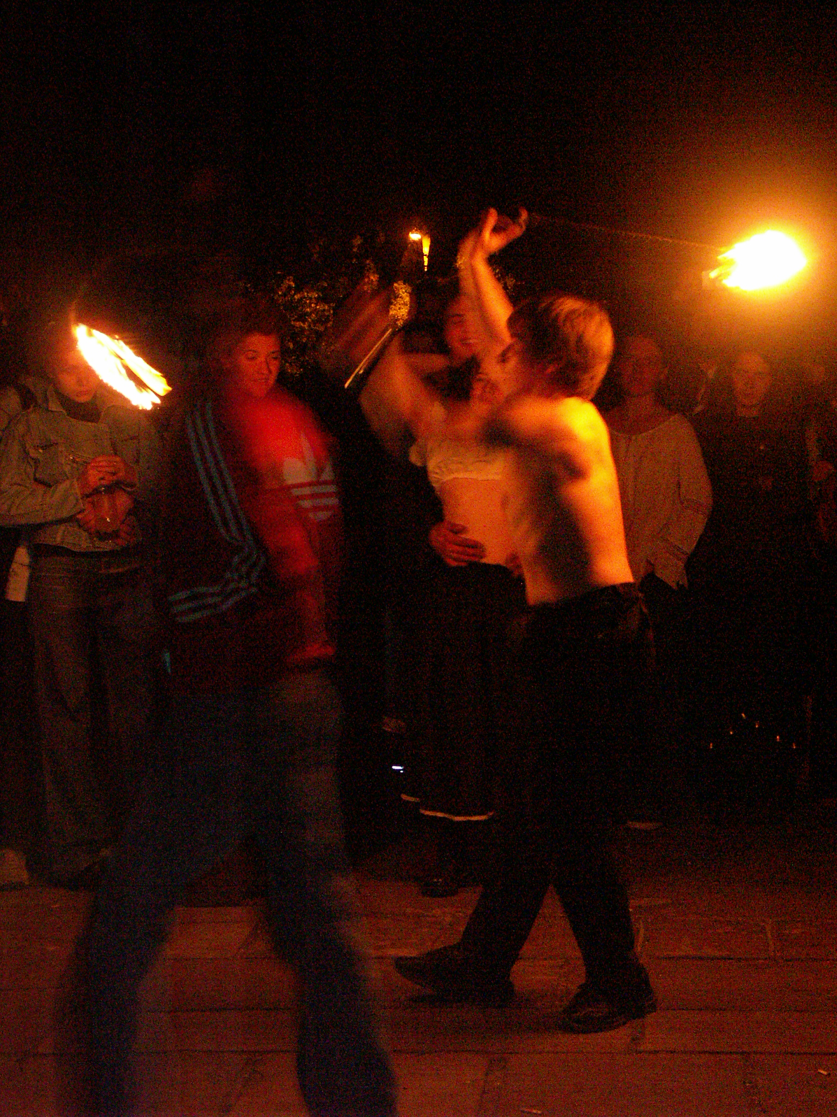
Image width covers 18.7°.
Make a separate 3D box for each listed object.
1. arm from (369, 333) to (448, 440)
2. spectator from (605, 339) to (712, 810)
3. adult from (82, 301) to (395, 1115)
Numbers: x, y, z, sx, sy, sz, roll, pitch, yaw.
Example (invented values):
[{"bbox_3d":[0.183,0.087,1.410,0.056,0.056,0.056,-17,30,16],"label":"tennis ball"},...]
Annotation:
[{"bbox_3d":[-0.033,-0.517,7.684,0.250,0.330,0.240,1,3,12],"label":"arm"},{"bbox_3d":[0.802,0.078,9.064,0.520,1.740,0.320,1,3,14],"label":"spectator"},{"bbox_3d":[-0.344,0.303,4.870,0.600,1.690,0.500,1,3,15],"label":"adult"}]

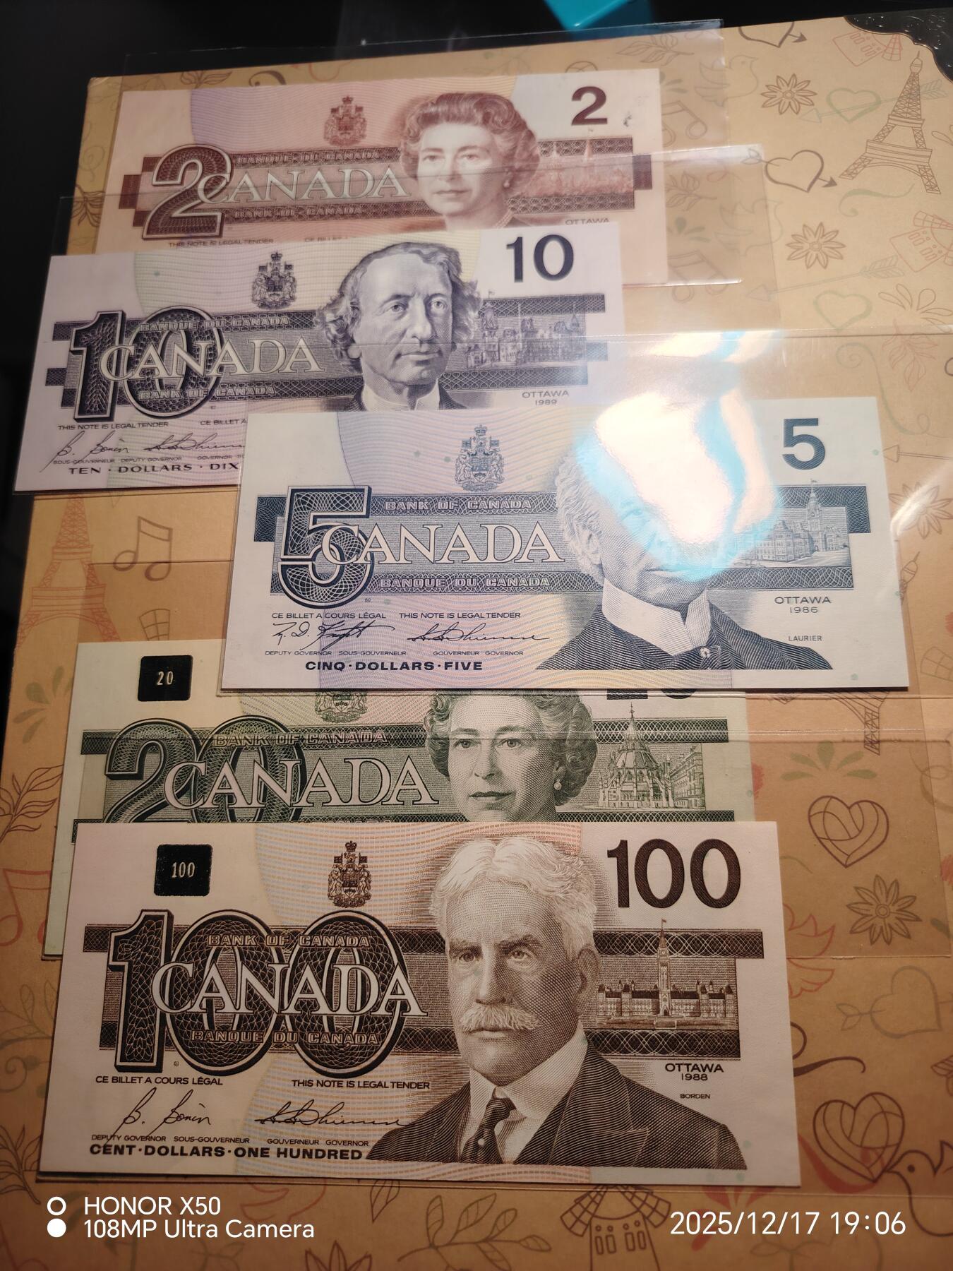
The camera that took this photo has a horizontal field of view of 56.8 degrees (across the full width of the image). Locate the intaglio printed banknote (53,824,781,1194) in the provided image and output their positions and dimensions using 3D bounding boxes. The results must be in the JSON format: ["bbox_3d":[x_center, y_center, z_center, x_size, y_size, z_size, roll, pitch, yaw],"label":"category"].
[{"bbox_3d":[-0.013,0.074,0.184,0.152,0.002,0.070,-1,75,4],"label":"intaglio printed banknote"}]

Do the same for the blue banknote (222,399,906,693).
[{"bbox_3d":[0.018,-0.022,0.205,0.152,0.002,0.070,0,75,4],"label":"blue banknote"}]

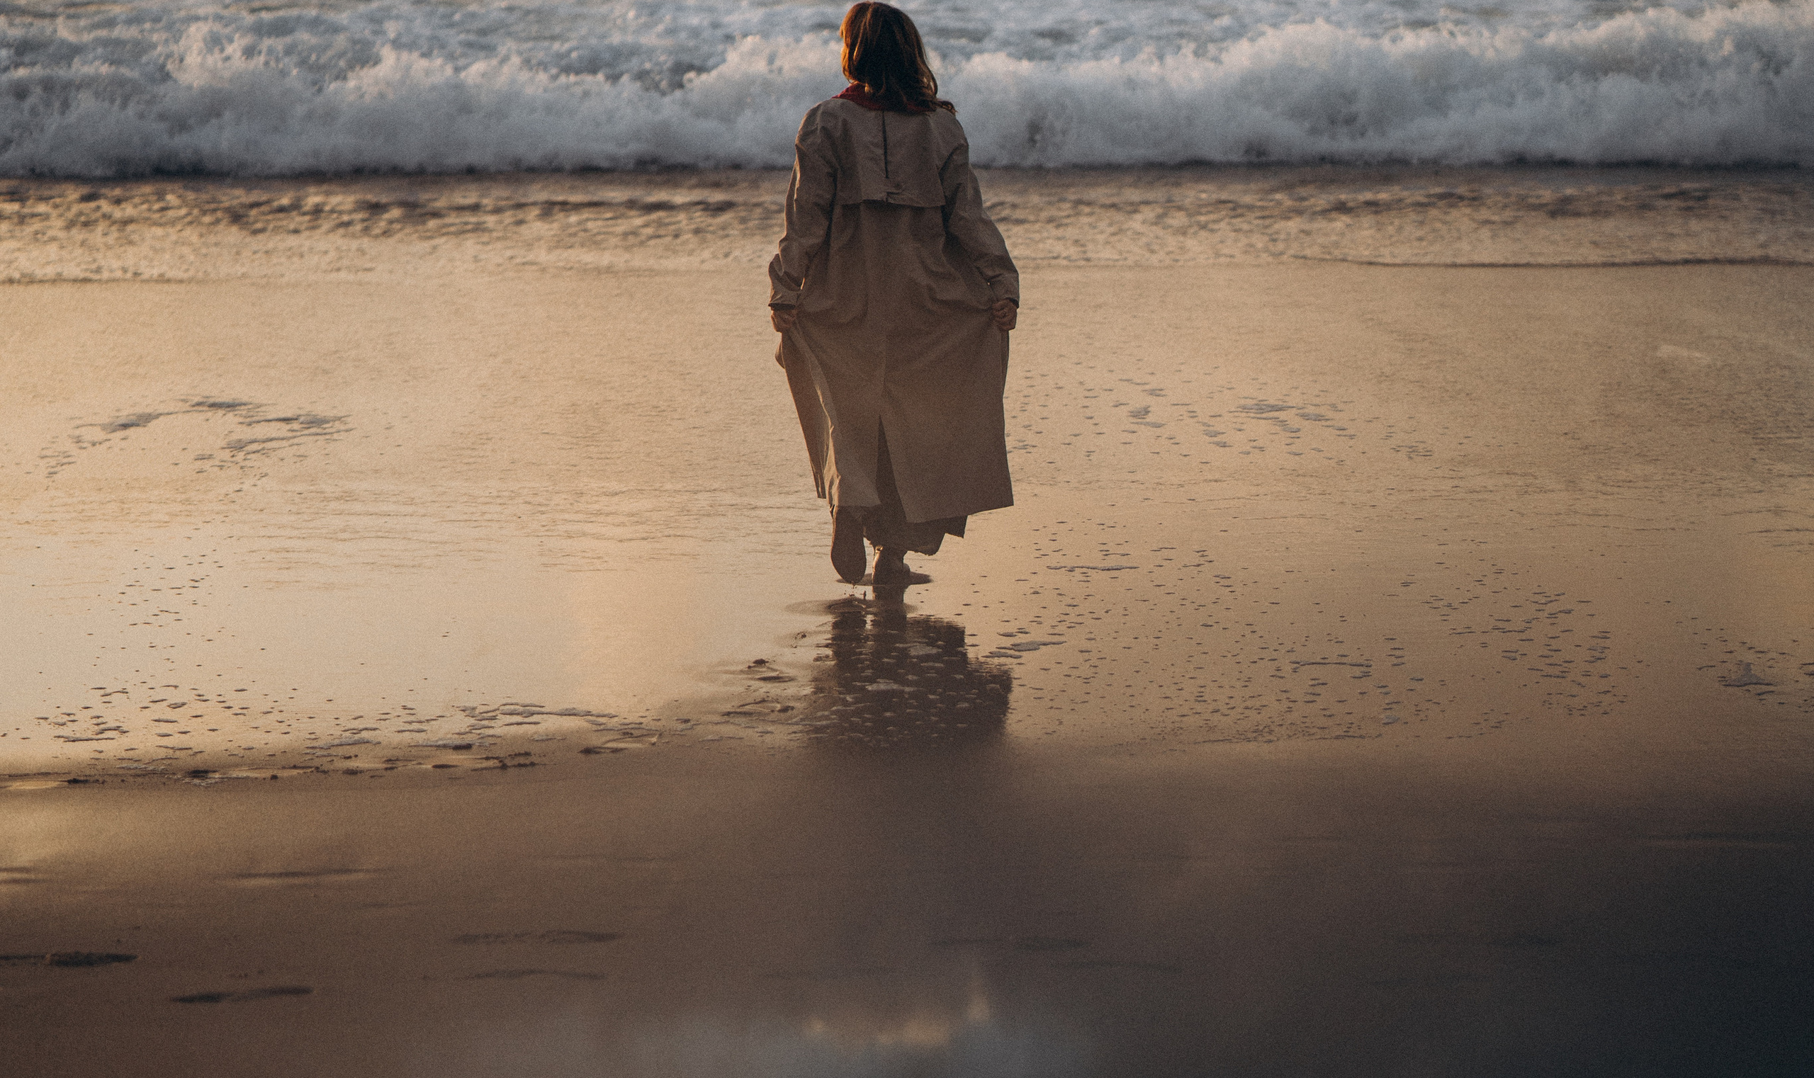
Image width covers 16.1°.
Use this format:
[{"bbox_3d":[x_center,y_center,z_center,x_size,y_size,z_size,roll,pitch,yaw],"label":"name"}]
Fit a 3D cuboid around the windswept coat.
[{"bbox_3d":[-0.036,-0.656,18.190,0.690,1.200,0.480,-1,10,-3],"label":"windswept coat"}]

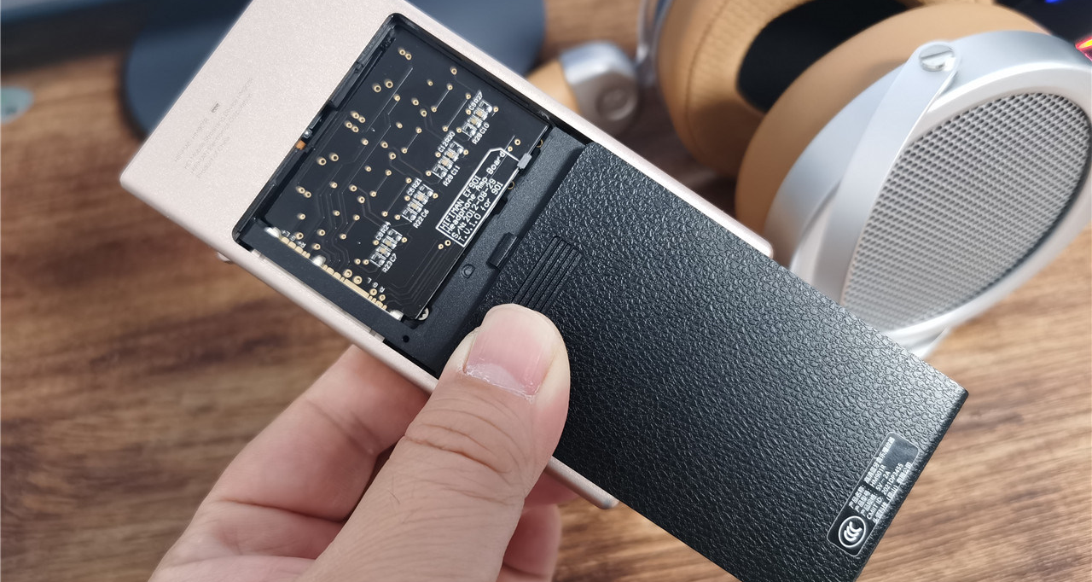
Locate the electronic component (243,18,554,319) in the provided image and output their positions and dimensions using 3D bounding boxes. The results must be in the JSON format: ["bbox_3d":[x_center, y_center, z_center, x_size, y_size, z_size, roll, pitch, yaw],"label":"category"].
[{"bbox_3d":[-0.030,-0.025,0.182,0.041,0.003,0.053,34,84,2],"label":"electronic component"}]

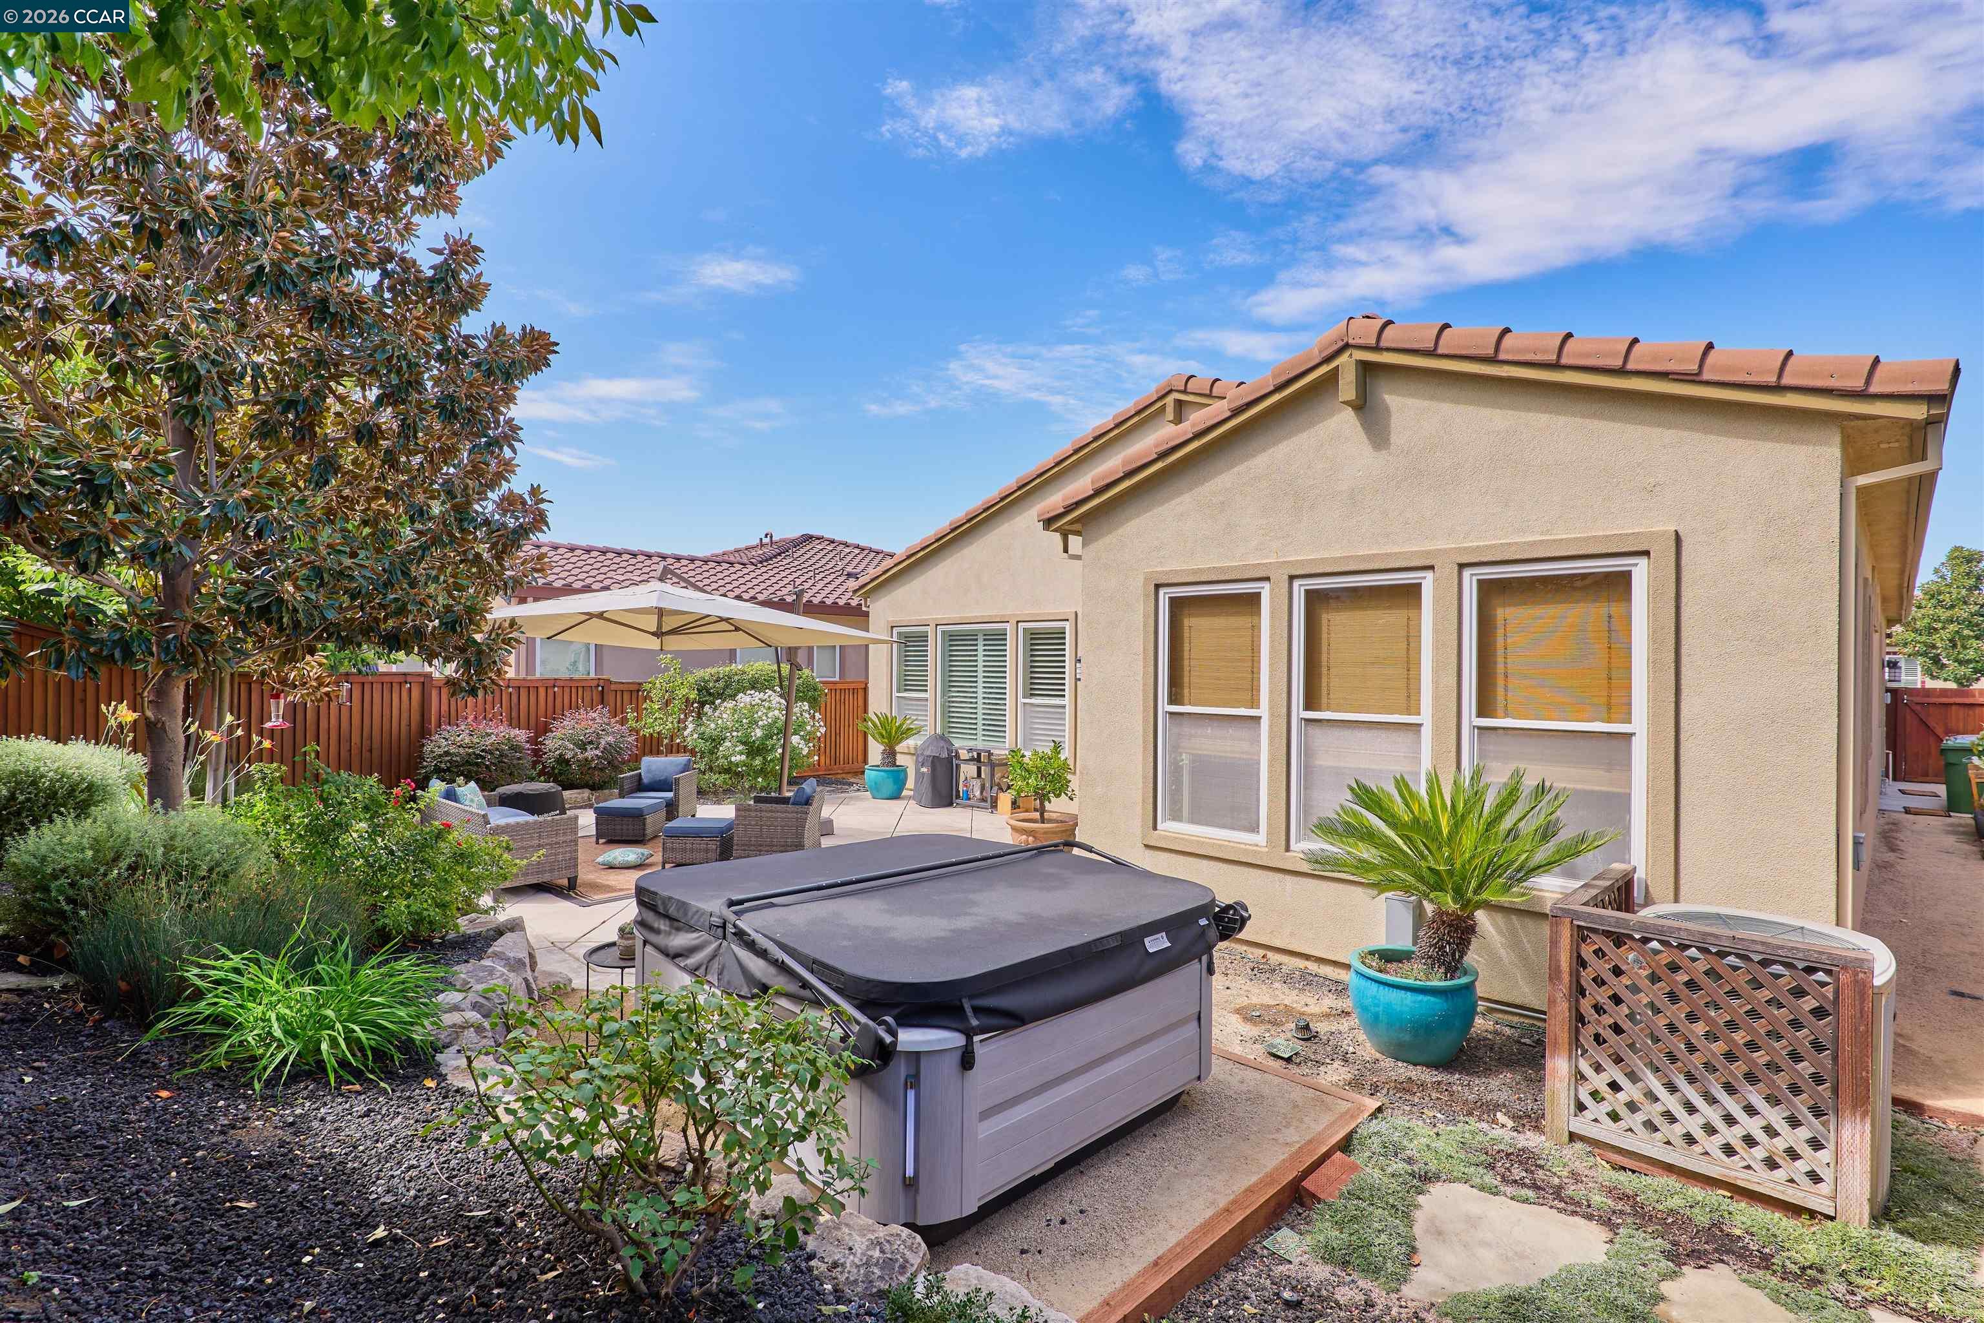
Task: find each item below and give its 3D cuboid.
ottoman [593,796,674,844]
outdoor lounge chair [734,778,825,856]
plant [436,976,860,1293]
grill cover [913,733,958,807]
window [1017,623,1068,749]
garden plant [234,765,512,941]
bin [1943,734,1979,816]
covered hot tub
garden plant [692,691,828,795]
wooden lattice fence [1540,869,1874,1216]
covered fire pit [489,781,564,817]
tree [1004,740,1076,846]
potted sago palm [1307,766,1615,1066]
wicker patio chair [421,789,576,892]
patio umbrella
[{"bbox_3d":[-4.069,1.815,9.966,0.580,0.410,0.570,0,0,0],"label":"ottoman"},{"bbox_3d":[-2.200,1.640,9.250,0.780,0.780,0.750,0,0,2],"label":"outdoor lounge chair"},{"bbox_3d":[-0.930,1.330,2.430,1.120,0.880,1.000,0,0,-21],"label":"plant"},{"bbox_3d":[-0.820,1.530,12.450,0.630,1.000,0.630,0,0,0],"label":"grill cover"},{"bbox_3d":[0.715,0.410,12.300,0.920,1.930,0.100,0,0,42],"label":"window"},{"bbox_3d":[-4.481,1.352,6.300,1.680,1.280,1.450,0,0,-35],"label":"garden plant"},{"bbox_3d":[14.842,1.716,13.347,0.780,1.130,0.660,0,0,-44],"label":"bin"},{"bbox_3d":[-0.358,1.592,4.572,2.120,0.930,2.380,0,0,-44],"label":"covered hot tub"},{"bbox_3d":[-3.703,1.259,13.900,2.100,1.620,1.800,0,0,-15],"label":"garden plant"},{"bbox_3d":[3.230,1.594,3.925,1.060,1.020,1.030,0,0,-44],"label":"wooden lattice fence"},{"bbox_3d":[-6.000,1.820,11.450,0.930,0.420,0.930,0,0,-27],"label":"covered fire pit"},{"bbox_3d":[0.490,1.410,8.700,0.700,1.250,0.700,0,0,0],"label":"tree"},{"bbox_3d":[2.440,1.290,4.600,1.520,1.470,1.500,0,0,42],"label":"potted sago palm"},{"bbox_3d":[-4.508,1.639,8.057,0.780,0.750,1.750,0,0,-44],"label":"wicker patio chair"},{"bbox_3d":[-2.950,0.620,8.500,3.150,2.830,3.650,0,0,25],"label":"patio umbrella"}]

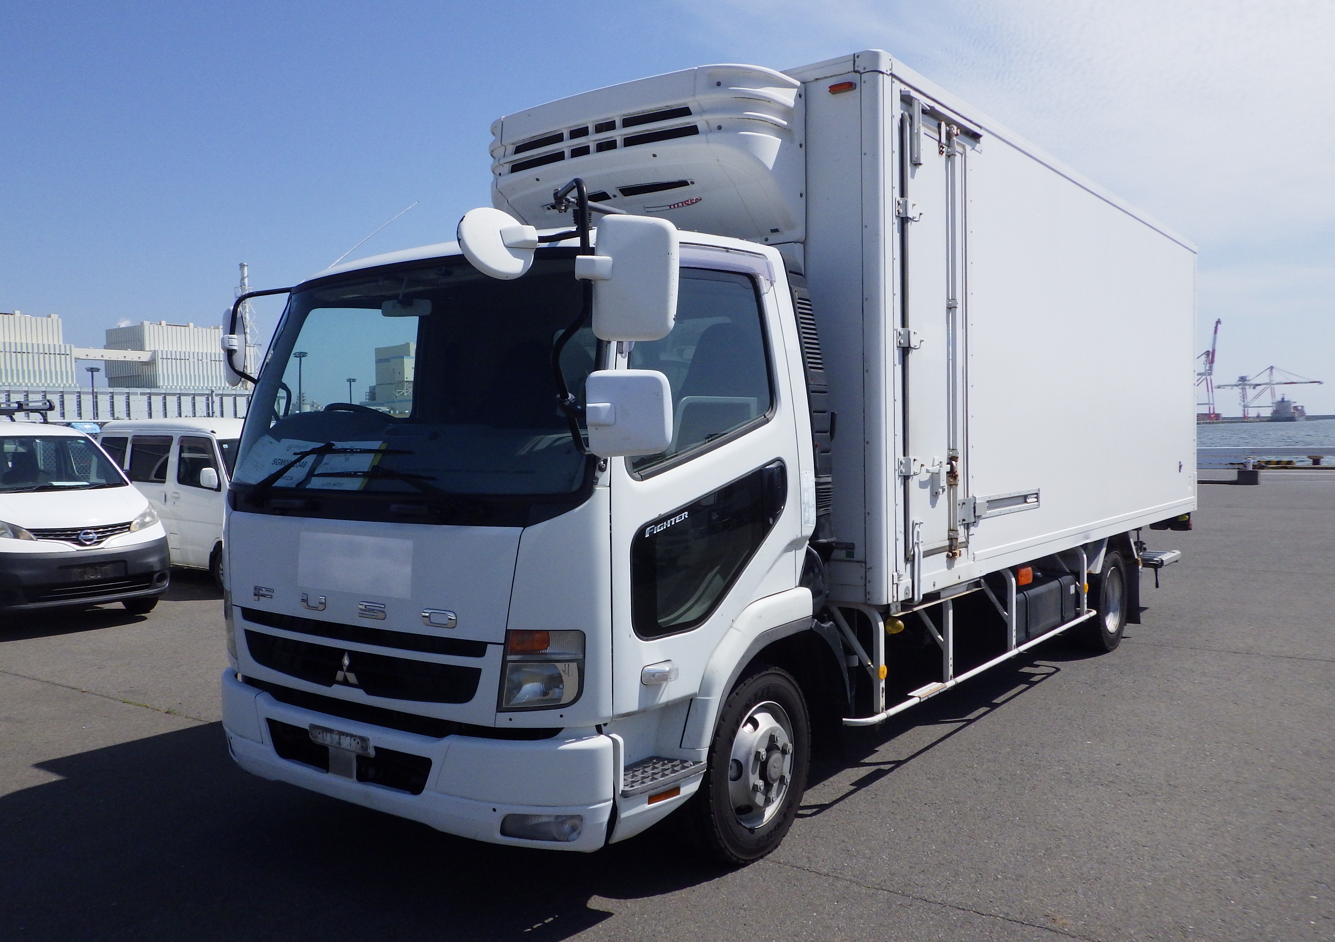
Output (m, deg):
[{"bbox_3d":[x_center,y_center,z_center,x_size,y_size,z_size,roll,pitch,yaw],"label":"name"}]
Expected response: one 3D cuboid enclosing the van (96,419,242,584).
[{"bbox_3d":[-5.434,0.327,13.173,3.400,1.890,1.475,1,3,38],"label":"van"}]

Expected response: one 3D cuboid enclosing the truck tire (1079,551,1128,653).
[{"bbox_3d":[3.248,0.955,8.111,0.210,0.735,0.735,1,2,37],"label":"truck tire"}]

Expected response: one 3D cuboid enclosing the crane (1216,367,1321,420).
[{"bbox_3d":[616.000,-80.404,1110.000,95.000,55.000,25.000,1,3,37],"label":"crane"}]

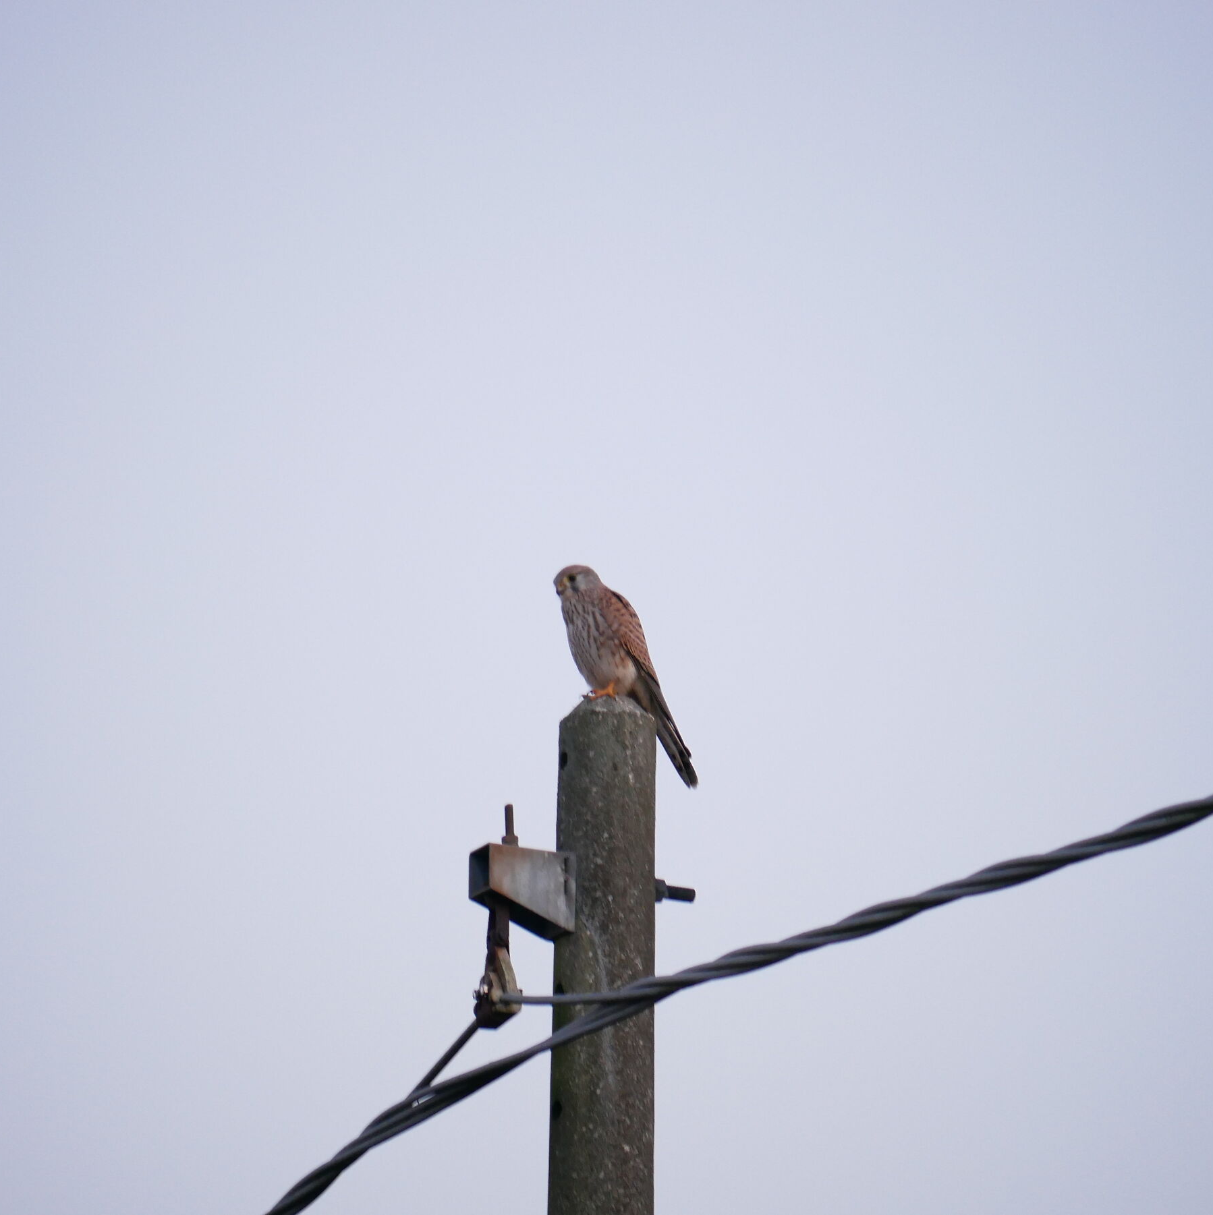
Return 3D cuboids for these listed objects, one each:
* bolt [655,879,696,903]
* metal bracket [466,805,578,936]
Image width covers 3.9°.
[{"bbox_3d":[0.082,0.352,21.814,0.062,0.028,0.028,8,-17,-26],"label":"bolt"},{"bbox_3d":[-0.103,0.322,21.718,0.117,0.159,0.055,8,-17,-26],"label":"metal bracket"}]

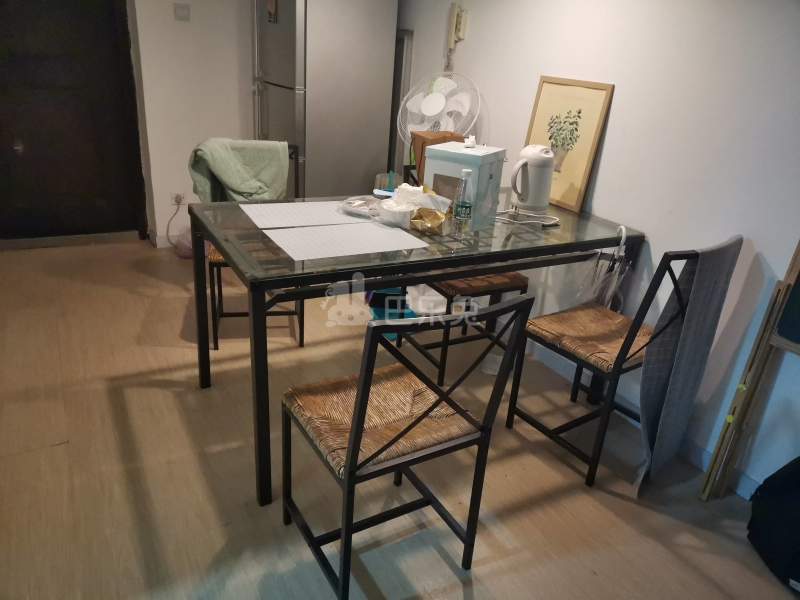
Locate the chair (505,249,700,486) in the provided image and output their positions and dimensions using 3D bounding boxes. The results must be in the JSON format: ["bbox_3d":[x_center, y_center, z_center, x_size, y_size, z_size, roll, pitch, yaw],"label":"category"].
[{"bbox_3d":[0.727,0.147,2.040,0.400,0.833,0.482,-12,28,-34],"label":"chair"}]

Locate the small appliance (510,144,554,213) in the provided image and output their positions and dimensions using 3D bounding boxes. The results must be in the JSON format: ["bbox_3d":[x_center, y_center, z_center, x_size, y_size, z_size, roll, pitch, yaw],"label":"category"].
[{"bbox_3d":[0.538,-0.494,2.407,0.182,0.238,0.138,2,23,-6],"label":"small appliance"}]

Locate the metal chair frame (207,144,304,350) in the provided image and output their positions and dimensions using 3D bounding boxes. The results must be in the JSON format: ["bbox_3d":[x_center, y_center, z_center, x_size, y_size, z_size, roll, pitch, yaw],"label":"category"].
[{"bbox_3d":[-0.644,-0.258,2.739,0.400,0.833,0.482,-1,24,-12],"label":"metal chair frame"}]

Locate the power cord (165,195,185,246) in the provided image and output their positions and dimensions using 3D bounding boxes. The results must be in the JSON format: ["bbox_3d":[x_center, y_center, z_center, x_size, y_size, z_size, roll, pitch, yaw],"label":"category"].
[{"bbox_3d":[-1.413,-0.498,3.764,0.125,0.336,0.069,-9,26,-28],"label":"power cord"}]

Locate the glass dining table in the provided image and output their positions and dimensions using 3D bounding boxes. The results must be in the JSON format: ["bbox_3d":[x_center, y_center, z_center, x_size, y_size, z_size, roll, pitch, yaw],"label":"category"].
[{"bbox_3d":[0.050,0.049,2.326,1.470,0.735,0.780,-9,26,-28],"label":"glass dining table"}]

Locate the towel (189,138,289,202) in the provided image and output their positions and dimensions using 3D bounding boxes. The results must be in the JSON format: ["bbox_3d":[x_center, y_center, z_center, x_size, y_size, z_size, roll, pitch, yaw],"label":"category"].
[{"bbox_3d":[-0.752,-0.597,2.813,0.433,0.320,0.197,-1,24,-12],"label":"towel"}]

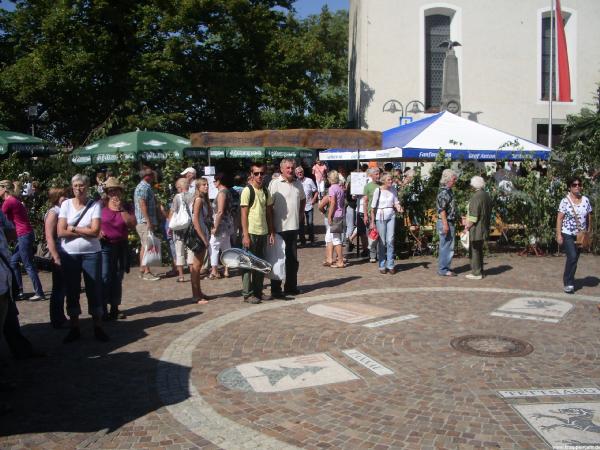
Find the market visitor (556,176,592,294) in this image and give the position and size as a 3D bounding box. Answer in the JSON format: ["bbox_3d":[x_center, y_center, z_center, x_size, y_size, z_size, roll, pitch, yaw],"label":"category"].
[{"bbox_3d":[3.846,0.151,8.575,0.520,1.640,0.360,2,6,18],"label":"market visitor"}]

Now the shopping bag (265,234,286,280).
[{"bbox_3d":[-0.321,0.448,8.120,0.330,0.600,0.130,-1,5,-6],"label":"shopping bag"}]

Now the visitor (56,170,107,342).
[{"bbox_3d":[-2.263,0.327,6.241,0.500,1.686,0.380,-2,5,-16],"label":"visitor"}]

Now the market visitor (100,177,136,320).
[{"bbox_3d":[-2.171,0.263,7.170,0.500,1.643,0.360,-2,6,-20],"label":"market visitor"}]

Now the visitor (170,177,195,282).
[{"bbox_3d":[-1.863,0.065,9.489,0.460,1.611,0.380,-3,6,-23],"label":"visitor"}]

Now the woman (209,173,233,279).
[{"bbox_3d":[-1.287,-0.001,9.784,0.420,1.684,0.460,0,5,3],"label":"woman"}]

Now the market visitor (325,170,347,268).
[{"bbox_3d":[0.655,-0.136,10.675,0.340,1.640,0.450,5,7,41],"label":"market visitor"}]

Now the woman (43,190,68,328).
[{"bbox_3d":[-2.684,0.348,6.762,0.400,1.552,0.430,-1,5,-13],"label":"woman"}]

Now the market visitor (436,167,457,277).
[{"bbox_3d":[2.419,-0.034,10.031,0.330,1.760,0.480,2,6,17],"label":"market visitor"}]

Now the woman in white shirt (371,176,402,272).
[{"bbox_3d":[1.440,-0.039,10.176,0.540,1.660,0.360,-1,5,-12],"label":"woman in white shirt"}]

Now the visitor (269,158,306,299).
[{"bbox_3d":[-0.166,0.040,8.134,0.530,1.840,0.340,-1,5,-13],"label":"visitor"}]

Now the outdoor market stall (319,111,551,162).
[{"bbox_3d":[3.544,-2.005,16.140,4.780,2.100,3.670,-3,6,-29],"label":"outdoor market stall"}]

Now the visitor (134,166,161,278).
[{"bbox_3d":[-2.443,-0.017,9.626,0.420,1.752,0.480,-2,5,-17],"label":"visitor"}]

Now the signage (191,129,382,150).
[{"bbox_3d":[-0.256,-1.626,11.500,3.640,0.380,0.080,0,5,-2],"label":"signage"}]

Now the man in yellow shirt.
[{"bbox_3d":[-0.557,0.084,8.032,0.520,1.800,0.330,-1,5,-7],"label":"man in yellow shirt"}]

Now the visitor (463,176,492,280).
[{"bbox_3d":[2.790,0.049,9.473,0.420,1.608,0.500,3,6,28],"label":"visitor"}]

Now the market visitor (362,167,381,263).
[{"bbox_3d":[1.368,-0.190,11.315,0.360,1.758,0.500,4,7,41],"label":"market visitor"}]

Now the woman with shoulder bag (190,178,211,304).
[{"bbox_3d":[-1.312,0.208,8.075,0.330,1.650,0.400,2,6,25],"label":"woman with shoulder bag"}]

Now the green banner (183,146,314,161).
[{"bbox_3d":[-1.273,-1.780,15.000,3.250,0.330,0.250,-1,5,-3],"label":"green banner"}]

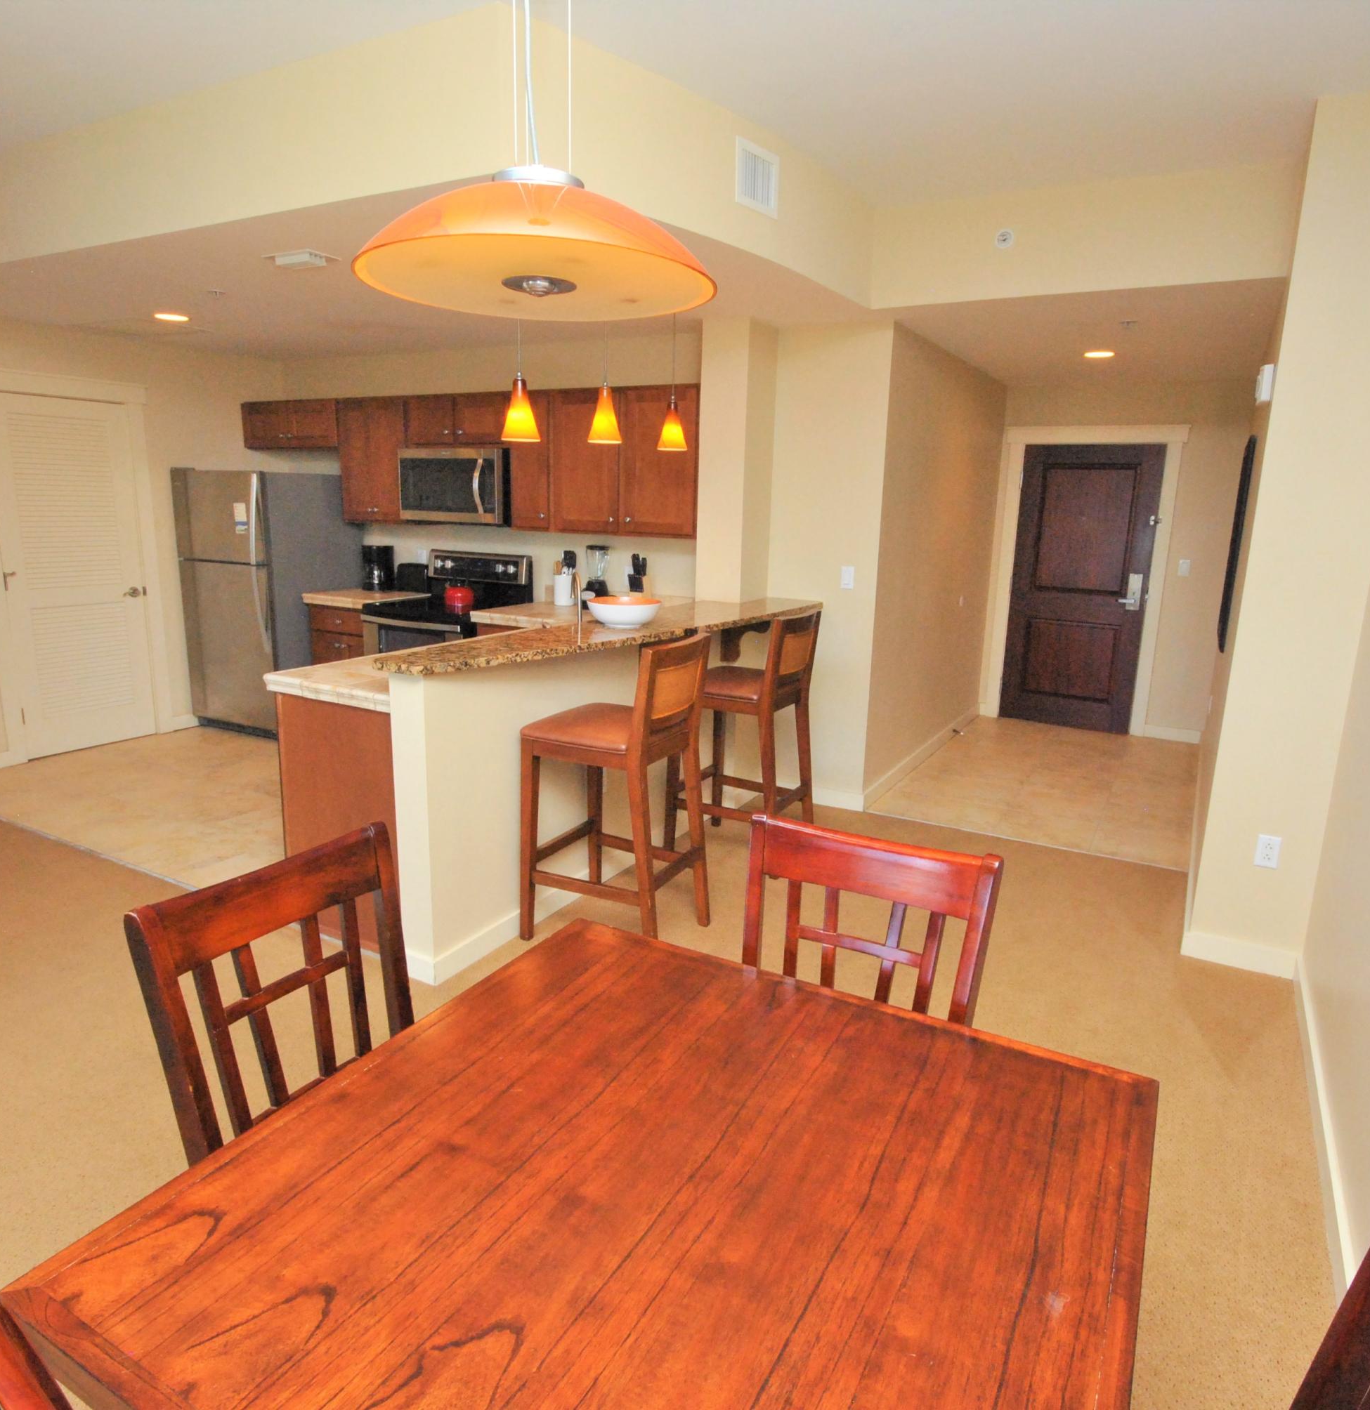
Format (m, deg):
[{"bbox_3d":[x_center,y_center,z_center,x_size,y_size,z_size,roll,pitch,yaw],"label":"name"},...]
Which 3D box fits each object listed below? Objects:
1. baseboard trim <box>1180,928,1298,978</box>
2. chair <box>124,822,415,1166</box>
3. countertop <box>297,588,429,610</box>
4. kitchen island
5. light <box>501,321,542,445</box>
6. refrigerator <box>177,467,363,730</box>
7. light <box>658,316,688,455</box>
[{"bbox_3d":[1.875,0.841,2.974,0.324,0.098,0.017,8,14,29],"label":"baseboard trim"},{"bbox_3d":[-0.399,0.723,1.272,0.558,0.942,0.458,8,14,29],"label":"chair"},{"bbox_3d":[-2.082,-0.706,5.816,0.508,0.050,0.628,7,13,26],"label":"countertop"},{"bbox_3d":[-0.384,0.147,3.790,1.007,1.026,2.471,8,14,29],"label":"kitchen island"},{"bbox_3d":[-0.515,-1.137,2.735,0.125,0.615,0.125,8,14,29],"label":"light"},{"bbox_3d":[-2.746,-0.689,5.898,0.827,1.694,0.797,7,13,26],"label":"refrigerator"},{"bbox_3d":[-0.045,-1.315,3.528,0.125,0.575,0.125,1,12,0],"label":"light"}]

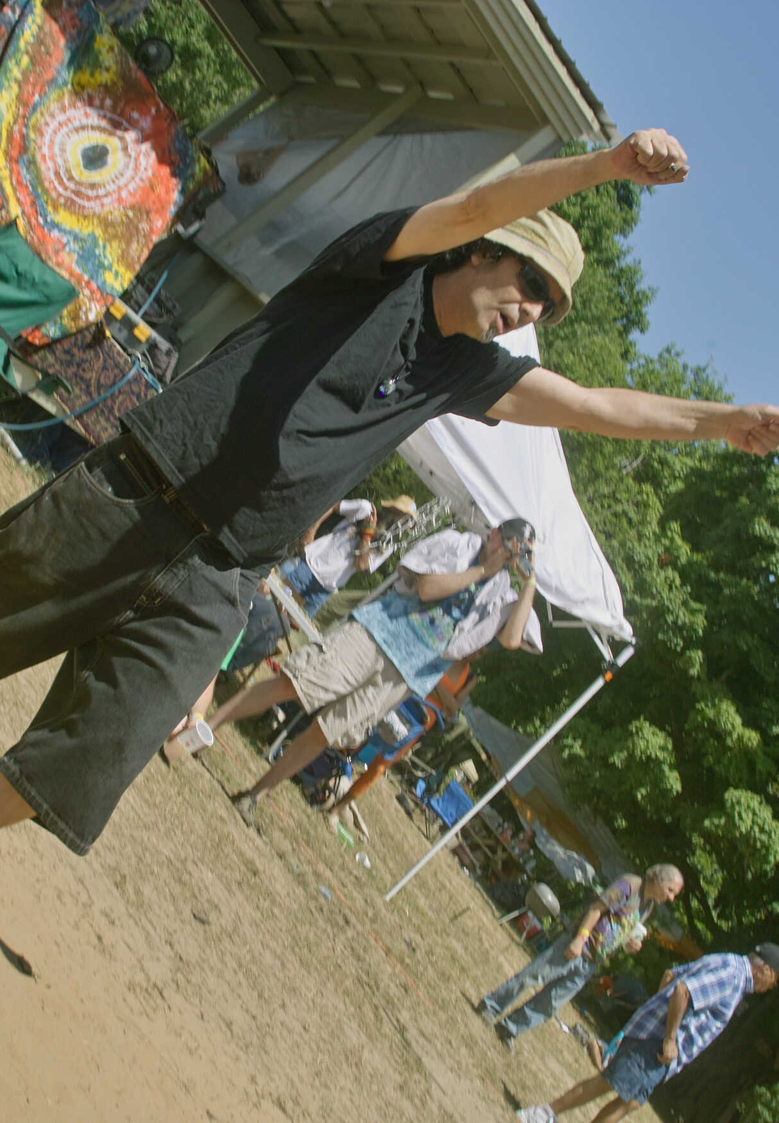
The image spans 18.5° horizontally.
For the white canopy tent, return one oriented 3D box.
[{"bbox_3d":[-0.162,-0.529,14.733,3.080,2.970,3.080,51,-2,-20],"label":"white canopy tent"}]

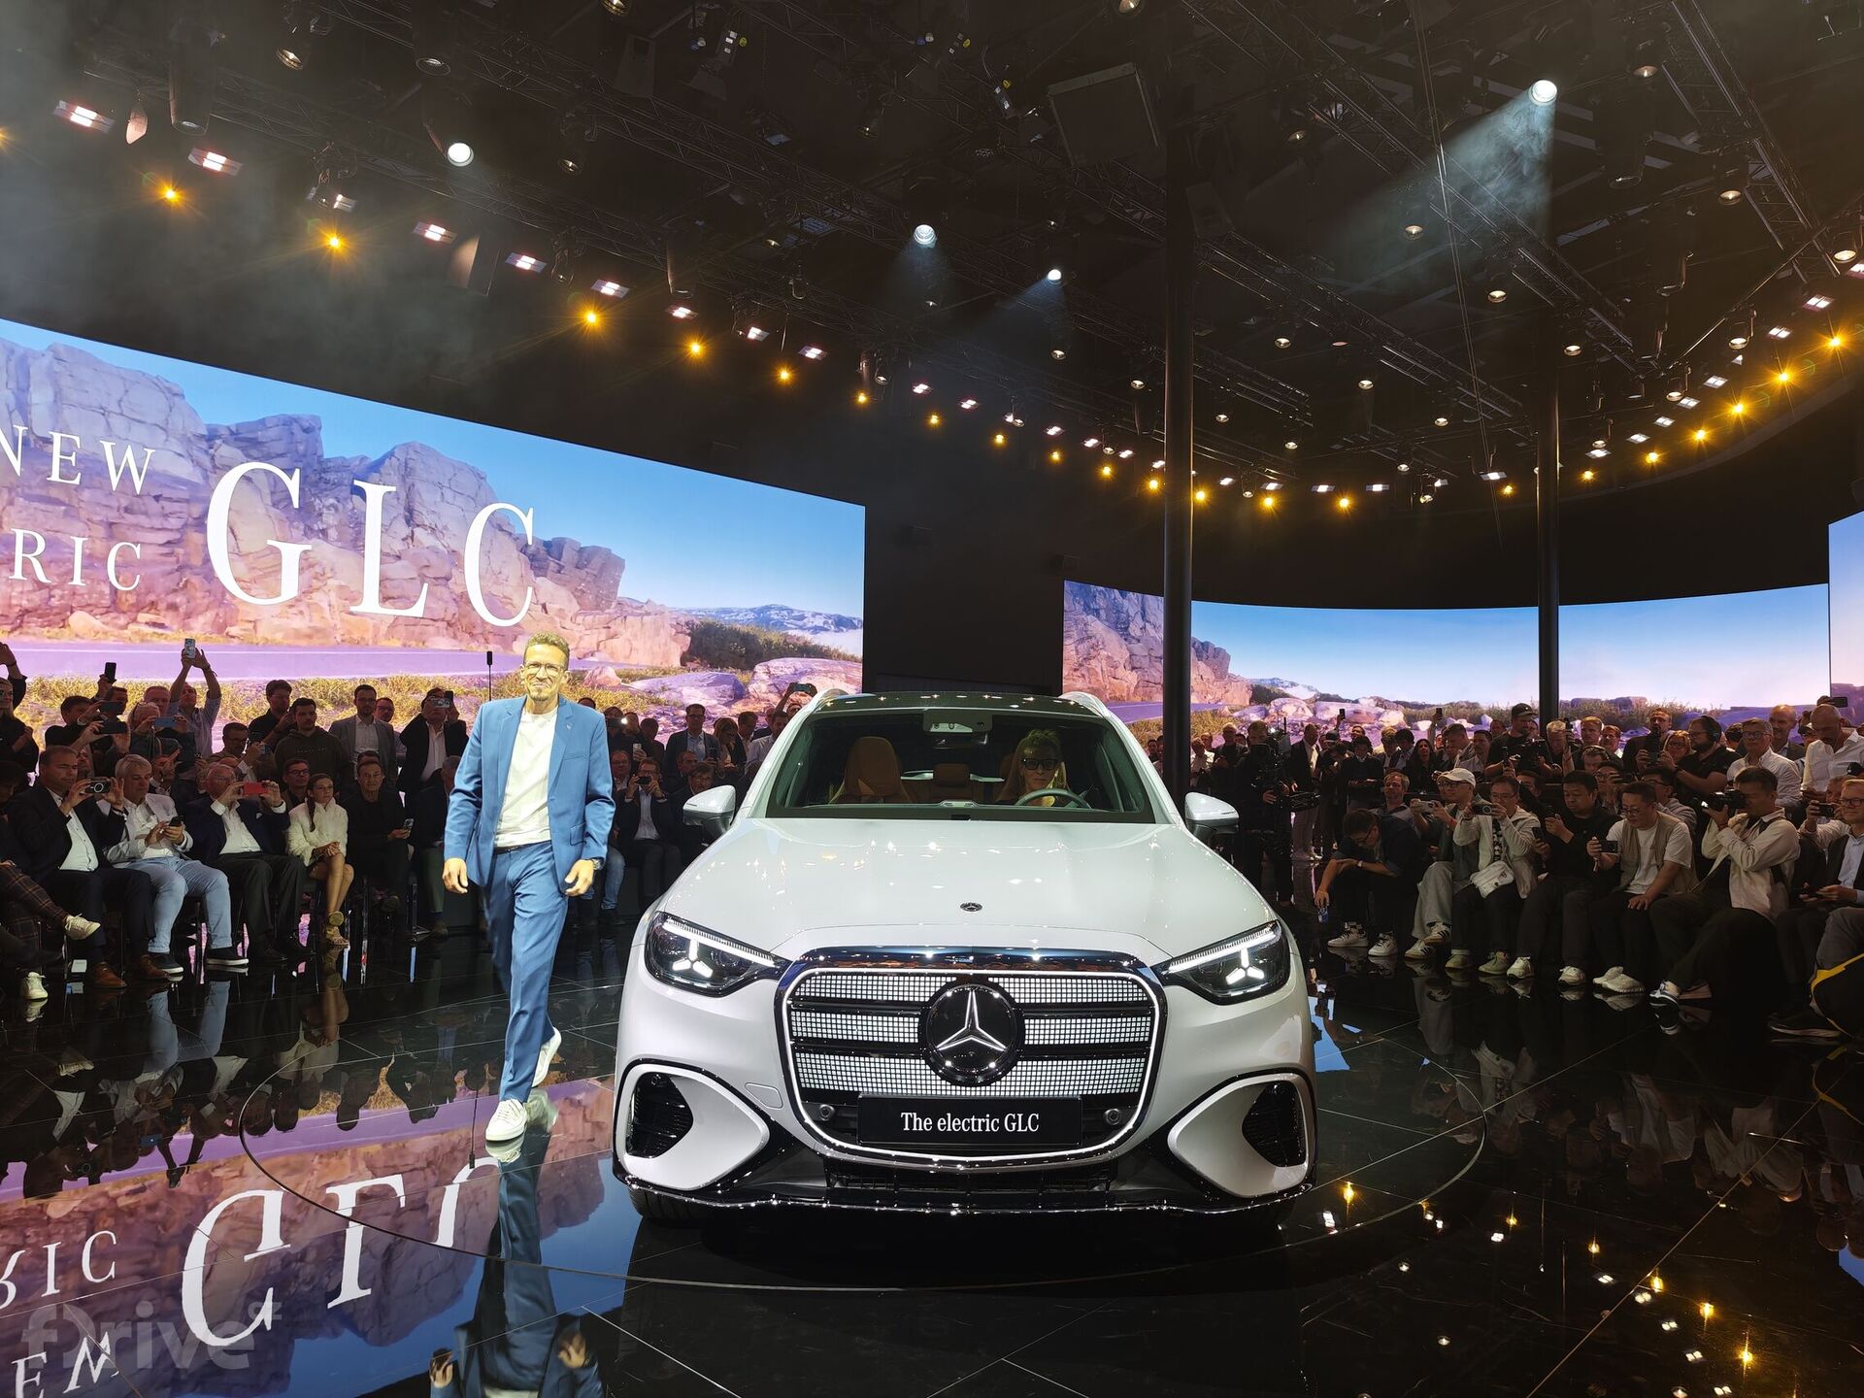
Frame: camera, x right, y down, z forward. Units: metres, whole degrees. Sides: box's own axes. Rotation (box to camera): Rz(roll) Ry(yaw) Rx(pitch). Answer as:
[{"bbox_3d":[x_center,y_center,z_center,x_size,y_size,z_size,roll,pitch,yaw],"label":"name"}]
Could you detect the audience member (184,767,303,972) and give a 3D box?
[{"bbox_3d":[-4.443,1.009,8.035,0.900,1.270,0.580,0,-3,23],"label":"audience member"}]

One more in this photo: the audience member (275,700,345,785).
[{"bbox_3d":[-4.888,0.850,9.664,0.520,1.713,0.340,3,-3,-43],"label":"audience member"}]

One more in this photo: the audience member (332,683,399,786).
[{"bbox_3d":[-4.625,0.817,10.100,0.560,1.840,0.360,3,-3,-30],"label":"audience member"}]

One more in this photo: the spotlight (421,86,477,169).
[{"bbox_3d":[-3.362,-3.979,8.600,0.340,0.360,0.460,-10,45,-28],"label":"spotlight"}]

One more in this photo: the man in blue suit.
[{"bbox_3d":[-1.493,0.642,4.668,0.610,1.800,0.720,1,-2,-6],"label":"man in blue suit"}]

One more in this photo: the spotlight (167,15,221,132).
[{"bbox_3d":[-5.186,-4.383,8.700,0.350,0.760,0.350,-2,-3,44],"label":"spotlight"}]

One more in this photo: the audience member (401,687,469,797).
[{"bbox_3d":[-4.044,0.832,10.100,0.580,1.830,0.450,2,-3,-28],"label":"audience member"}]

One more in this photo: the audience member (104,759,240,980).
[{"bbox_3d":[-4.693,0.978,7.637,0.900,1.290,0.570,0,-3,23],"label":"audience member"}]

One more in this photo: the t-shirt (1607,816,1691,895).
[{"bbox_3d":[4.517,0.986,7.800,0.300,0.500,0.480,3,-3,-39],"label":"t-shirt"}]

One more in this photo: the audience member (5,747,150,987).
[{"bbox_3d":[-4.860,0.935,7.170,0.880,1.330,0.600,0,-3,21],"label":"audience member"}]

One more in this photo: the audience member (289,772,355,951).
[{"bbox_3d":[-4.233,1.068,8.531,0.750,1.200,0.460,-1,-3,35],"label":"audience member"}]

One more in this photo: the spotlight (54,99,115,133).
[{"bbox_3d":[-5.885,-4.045,8.600,0.360,0.180,0.170,0,-45,-45],"label":"spotlight"}]

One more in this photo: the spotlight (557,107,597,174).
[{"bbox_3d":[-2.434,-3.833,8.500,0.270,0.400,0.250,13,-10,-16],"label":"spotlight"}]

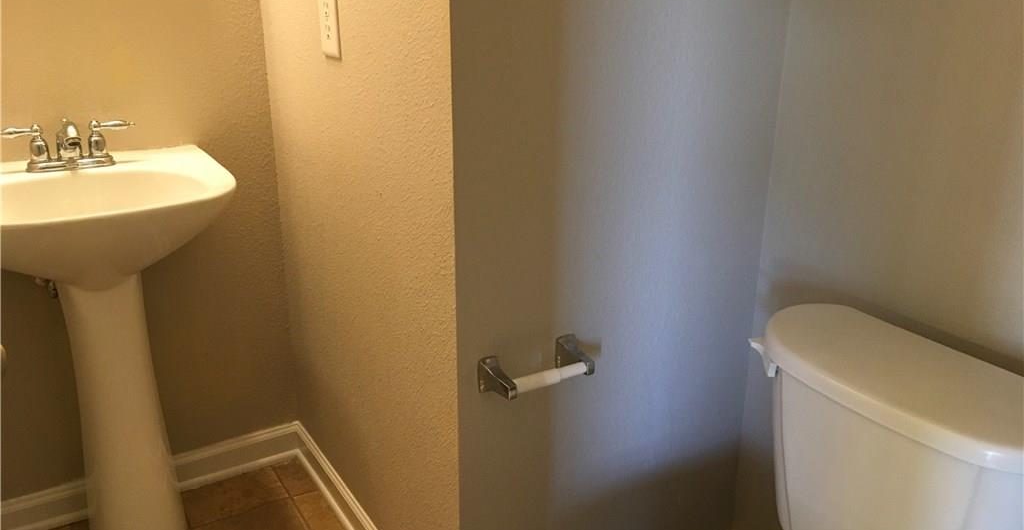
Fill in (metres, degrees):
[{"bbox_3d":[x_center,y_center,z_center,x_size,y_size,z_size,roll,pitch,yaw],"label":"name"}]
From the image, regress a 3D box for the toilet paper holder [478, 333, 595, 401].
[{"bbox_3d":[0.043,0.165,1.311,0.173,0.054,0.071,-11,23,-29],"label":"toilet paper holder"}]

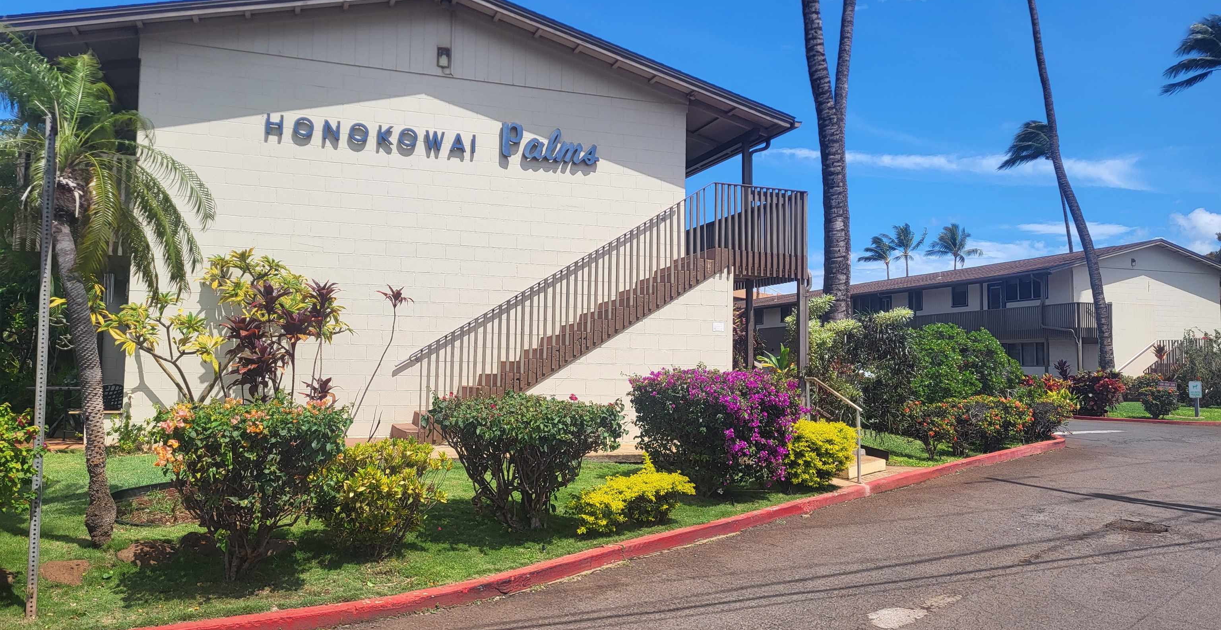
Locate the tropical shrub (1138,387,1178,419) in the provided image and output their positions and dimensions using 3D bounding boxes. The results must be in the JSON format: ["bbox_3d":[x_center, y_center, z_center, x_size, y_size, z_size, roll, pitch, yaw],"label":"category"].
[{"bbox_3d":[15.702,2.530,26.300,1.176,0.930,1.100,1,-5,0],"label":"tropical shrub"}]

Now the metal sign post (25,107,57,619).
[{"bbox_3d":[-3.316,0.285,5.345,0.055,2.937,0.050,2,-3,-32],"label":"metal sign post"}]

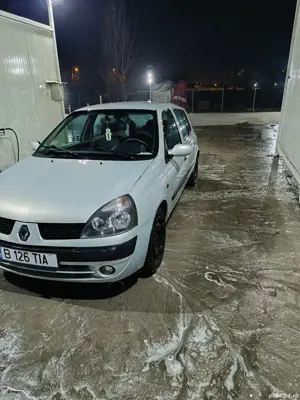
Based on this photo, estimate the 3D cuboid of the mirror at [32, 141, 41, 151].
[{"bbox_3d":[-1.307,-0.649,3.318,0.230,0.130,0.120,4,21,16],"label":"mirror"}]

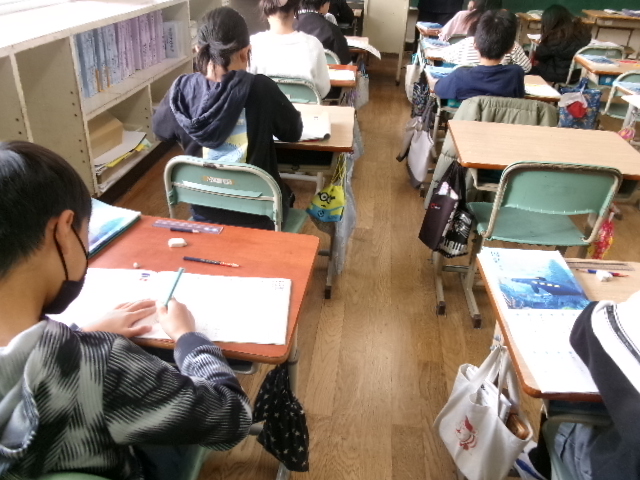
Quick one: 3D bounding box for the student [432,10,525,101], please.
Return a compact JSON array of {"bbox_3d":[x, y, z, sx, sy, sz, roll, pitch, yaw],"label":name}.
[{"bbox_3d":[0.723,-0.545,2.443,0.420,1.020,0.520,6,32,5],"label":"student"}]

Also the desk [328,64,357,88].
[{"bbox_3d":[-0.126,-0.854,2.693,0.630,0.045,0.430,5,30,3],"label":"desk"}]

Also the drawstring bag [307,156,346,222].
[{"bbox_3d":[0.021,-0.162,1.664,0.120,0.205,0.075,9,31,10],"label":"drawstring bag"}]

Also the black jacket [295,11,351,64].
[{"bbox_3d":[0.009,-1.138,2.983,0.360,0.380,0.330,7,30,7],"label":"black jacket"}]

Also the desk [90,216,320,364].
[{"bbox_3d":[-0.340,0.080,1.090,0.630,0.045,0.430,6,30,6],"label":"desk"}]

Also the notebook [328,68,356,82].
[{"bbox_3d":[-0.011,-0.842,2.604,0.370,0.020,0.210,6,32,5],"label":"notebook"}]

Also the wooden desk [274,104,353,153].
[{"bbox_3d":[-0.198,-0.395,1.789,0.630,0.045,0.430,4,30,2],"label":"wooden desk"}]

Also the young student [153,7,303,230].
[{"bbox_3d":[-0.329,-0.259,1.849,0.470,1.070,0.540,7,32,6],"label":"young student"}]

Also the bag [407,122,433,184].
[{"bbox_3d":[0.485,-0.417,2.497,0.090,0.290,0.200,0,30,-4],"label":"bag"}]

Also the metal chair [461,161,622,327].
[{"bbox_3d":[0.759,-0.028,1.927,0.385,0.685,0.400,3,32,0],"label":"metal chair"}]

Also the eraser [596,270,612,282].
[{"bbox_3d":[0.653,0.083,1.184,0.034,0.014,0.025,6,32,5],"label":"eraser"}]

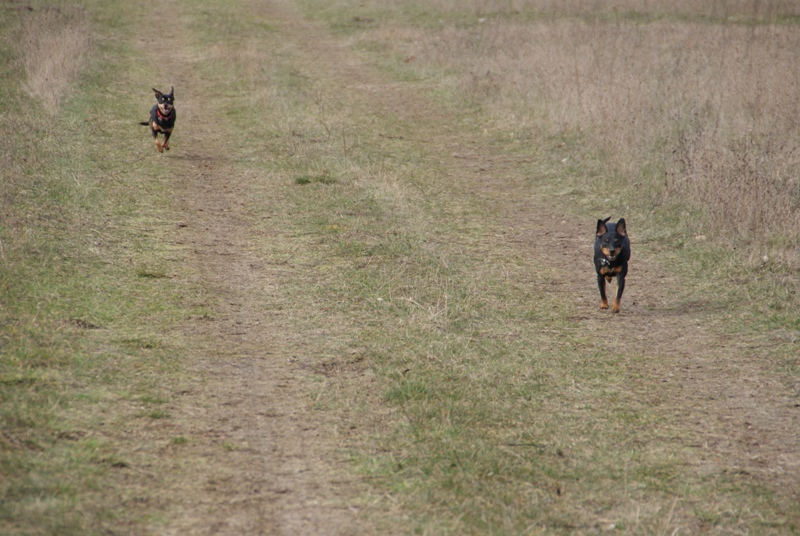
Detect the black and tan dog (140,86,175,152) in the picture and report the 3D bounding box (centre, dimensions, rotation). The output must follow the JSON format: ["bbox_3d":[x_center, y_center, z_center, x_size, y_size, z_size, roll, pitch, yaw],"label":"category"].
[{"bbox_3d":[-1.461,-0.905,30.300,0.190,0.385,0.520,-1,5,-13],"label":"black and tan dog"}]

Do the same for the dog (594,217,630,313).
[{"bbox_3d":[0.857,-0.022,20.200,0.150,0.375,0.520,0,5,1],"label":"dog"}]

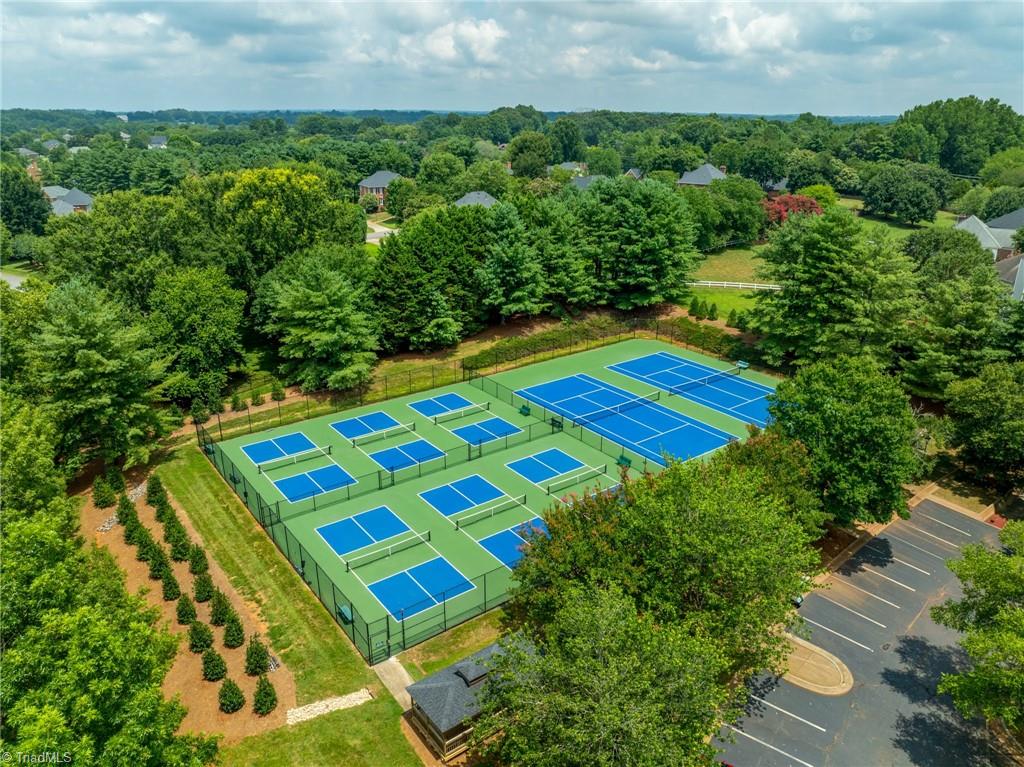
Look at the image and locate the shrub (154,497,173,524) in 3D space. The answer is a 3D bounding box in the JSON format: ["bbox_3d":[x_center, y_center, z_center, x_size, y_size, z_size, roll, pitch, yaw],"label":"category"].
[{"bbox_3d":[-28.071,10.042,57.068,1.410,2.350,1.410,0,21,0],"label":"shrub"}]

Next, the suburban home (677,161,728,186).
[{"bbox_3d":[57.182,-60.484,213.000,13.000,10.000,14.000,14,25,32],"label":"suburban home"}]

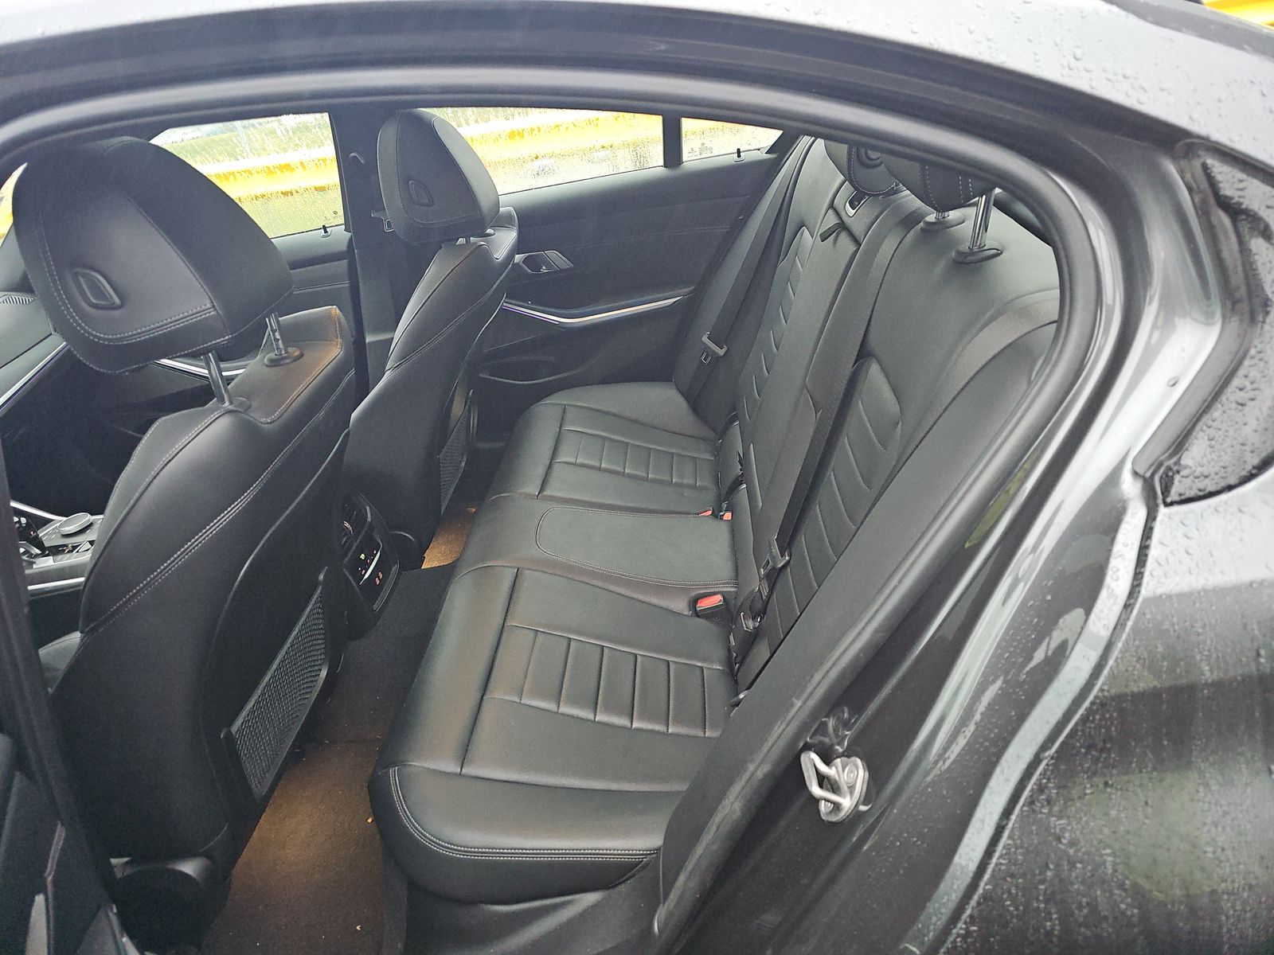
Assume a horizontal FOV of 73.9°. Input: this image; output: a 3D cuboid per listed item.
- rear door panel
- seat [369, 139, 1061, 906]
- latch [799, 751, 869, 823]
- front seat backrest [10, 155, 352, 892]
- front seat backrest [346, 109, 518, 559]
[{"bbox_3d":[-0.074,-0.381,1.931,0.830,0.590,0.120,-6,29,6],"label":"rear door panel"},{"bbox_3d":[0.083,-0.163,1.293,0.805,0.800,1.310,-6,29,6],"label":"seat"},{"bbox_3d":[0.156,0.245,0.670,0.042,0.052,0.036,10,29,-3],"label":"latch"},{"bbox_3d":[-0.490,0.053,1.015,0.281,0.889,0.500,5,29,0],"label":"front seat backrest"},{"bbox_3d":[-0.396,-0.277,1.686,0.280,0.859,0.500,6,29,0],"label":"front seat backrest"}]

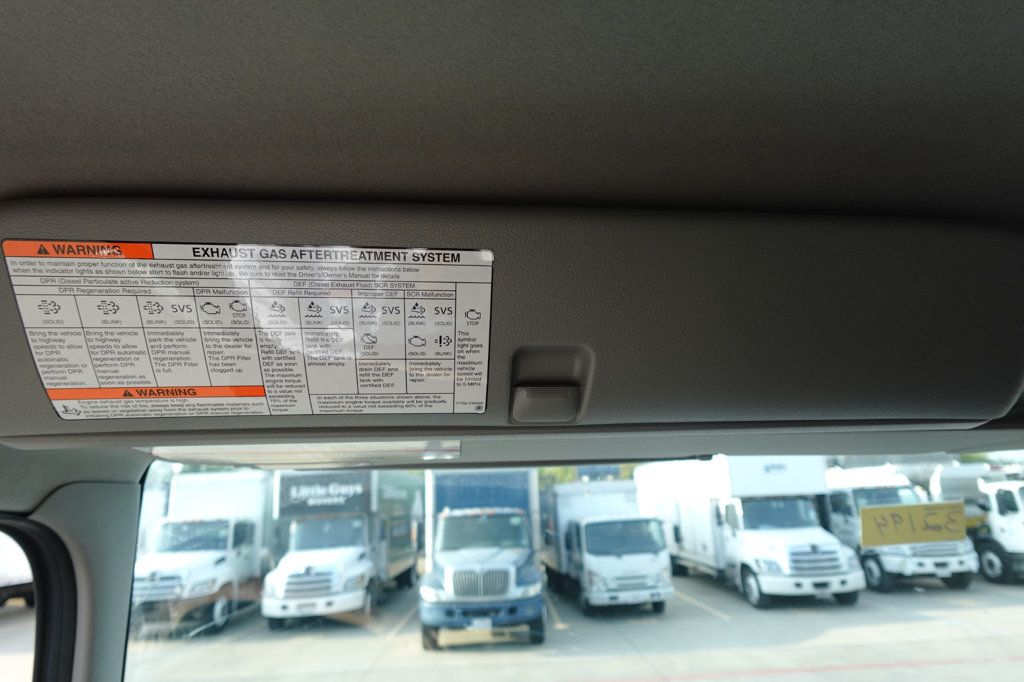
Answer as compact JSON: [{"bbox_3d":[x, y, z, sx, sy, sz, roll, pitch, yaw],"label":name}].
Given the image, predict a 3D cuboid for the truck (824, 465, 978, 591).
[{"bbox_3d":[10.266,5.672,17.717,2.400,3.000,7.800,-2,-16,-2],"label":"truck"}]

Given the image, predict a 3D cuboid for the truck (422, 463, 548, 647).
[{"bbox_3d":[-0.683,4.990,14.421,2.500,3.350,8.800,-2,-16,-2],"label":"truck"}]

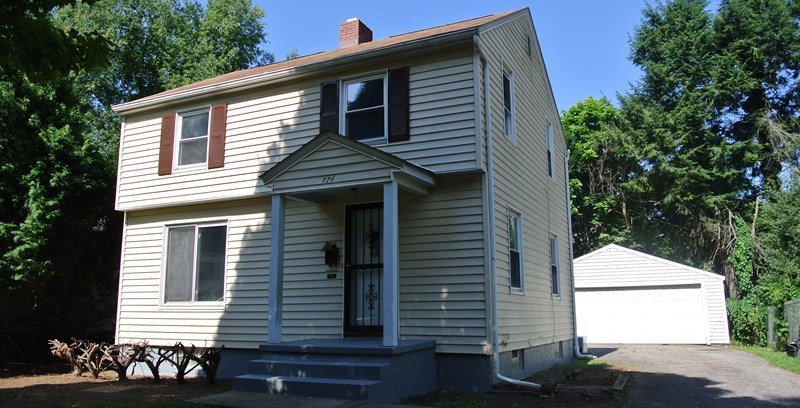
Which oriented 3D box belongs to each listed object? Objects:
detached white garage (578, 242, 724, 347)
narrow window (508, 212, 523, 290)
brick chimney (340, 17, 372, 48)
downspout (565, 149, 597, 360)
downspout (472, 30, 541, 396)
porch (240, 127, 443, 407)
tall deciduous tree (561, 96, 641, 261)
[{"bbox_3d":[9.828,3.948,25.876,7.500,3.741,6.700,-6,-12,28],"label":"detached white garage"},{"bbox_3d":[2.005,0.815,10.320,0.095,1.428,0.851,-5,-12,25],"label":"narrow window"},{"bbox_3d":[-1.053,-3.909,14.562,0.525,0.765,0.679,-5,-12,25],"label":"brick chimney"},{"bbox_3d":[4.433,1.133,14.793,0.507,5.203,0.310,-5,-12,25],"label":"downspout"},{"bbox_3d":[1.515,0.000,8.675,0.679,5.151,0.705,-5,-12,25],"label":"downspout"},{"bbox_3d":[-0.980,0.788,8.867,2.520,3.758,2.124,-5,-12,25],"label":"porch"},{"bbox_3d":[10.572,0.410,32.011,6.200,12.900,6.200,-5,-12,25],"label":"tall deciduous tree"}]

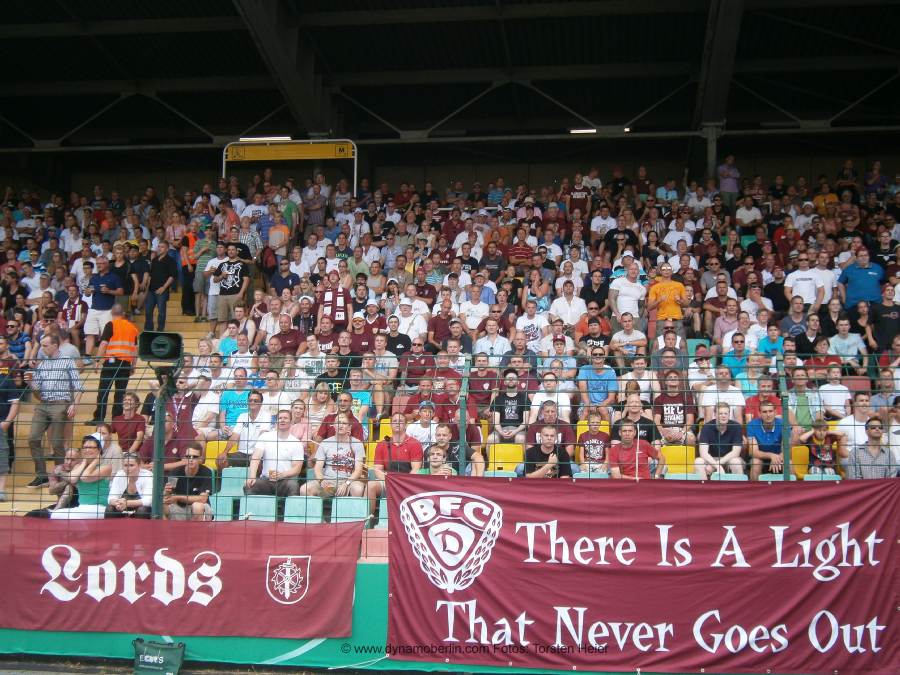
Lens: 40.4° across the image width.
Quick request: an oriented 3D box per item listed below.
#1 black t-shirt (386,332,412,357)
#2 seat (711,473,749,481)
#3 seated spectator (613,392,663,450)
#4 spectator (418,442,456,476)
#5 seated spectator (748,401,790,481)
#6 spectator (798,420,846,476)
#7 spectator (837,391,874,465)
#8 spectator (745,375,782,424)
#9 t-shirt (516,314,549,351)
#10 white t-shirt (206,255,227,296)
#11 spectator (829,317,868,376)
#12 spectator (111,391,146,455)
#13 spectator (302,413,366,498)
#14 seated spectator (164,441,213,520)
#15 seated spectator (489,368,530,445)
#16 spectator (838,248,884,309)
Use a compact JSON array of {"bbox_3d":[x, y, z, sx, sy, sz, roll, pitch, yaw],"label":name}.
[{"bbox_3d":[-0.775,0.196,17.700,0.500,0.580,0.300,0,-6,7],"label":"black t-shirt"},{"bbox_3d":[2.989,1.648,12.973,0.420,0.420,0.440,0,-7,7],"label":"seat"},{"bbox_3d":[2.107,1.258,13.807,0.540,1.255,0.750,0,-6,9],"label":"seated spectator"},{"bbox_3d":[-0.140,1.704,12.304,0.500,1.273,0.750,0,-7,7],"label":"spectator"},{"bbox_3d":[3.510,1.349,13.436,0.540,1.300,0.800,0,-4,8],"label":"seated spectator"},{"bbox_3d":[4.080,1.368,13.359,0.520,0.920,0.600,0,-5,7],"label":"spectator"},{"bbox_3d":[4.422,1.226,13.255,0.520,1.280,0.750,0,-5,7],"label":"spectator"},{"bbox_3d":[3.776,1.052,14.590,0.520,1.190,0.800,0,-7,7],"label":"spectator"},{"bbox_3d":[1.233,-0.059,18.151,0.500,0.580,0.300,0,-6,9],"label":"t-shirt"},{"bbox_3d":[-4.055,-1.064,21.500,0.520,0.700,0.320,1,-4,-6],"label":"white t-shirt"},{"bbox_3d":[5.377,0.321,16.538,0.520,1.245,0.750,-1,-6,14],"label":"spectator"},{"bbox_3d":[-3.874,1.266,14.705,0.480,1.240,0.750,0,-6,12],"label":"spectator"},{"bbox_3d":[-1.264,1.478,13.401,0.580,1.330,0.820,0,-4,8],"label":"spectator"},{"bbox_3d":[-2.660,1.695,12.485,0.520,1.220,0.800,0,-5,7],"label":"seated spectator"},{"bbox_3d":[0.722,1.010,14.822,0.500,1.280,0.750,0,-6,9],"label":"seated spectator"},{"bbox_3d":[6.551,-0.533,19.219,0.680,1.820,0.450,0,-5,7],"label":"spectator"}]

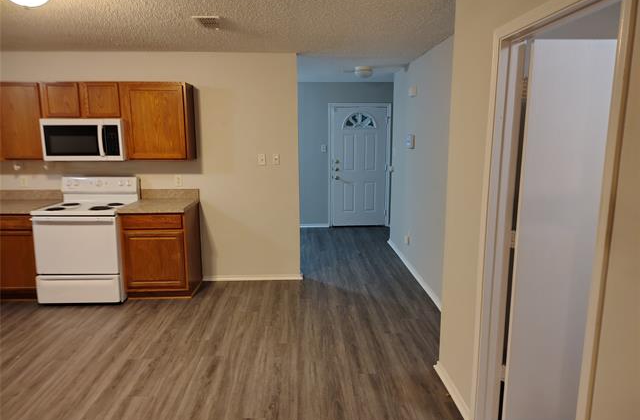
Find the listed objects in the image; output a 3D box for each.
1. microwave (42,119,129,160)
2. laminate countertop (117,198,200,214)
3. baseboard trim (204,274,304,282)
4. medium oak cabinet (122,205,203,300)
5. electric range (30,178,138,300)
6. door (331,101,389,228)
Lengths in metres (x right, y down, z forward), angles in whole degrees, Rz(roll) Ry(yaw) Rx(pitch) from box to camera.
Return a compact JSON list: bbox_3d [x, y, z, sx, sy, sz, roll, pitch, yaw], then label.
[{"bbox_3d":[-2.297,-0.705,4.467,0.757,0.400,0.400,0,10,-2],"label":"microwave"},{"bbox_3d":[-1.599,-0.029,4.497,0.629,0.040,0.639,0,10,-2],"label":"laminate countertop"},{"bbox_3d":[-0.750,0.757,4.979,1.108,0.073,0.023,0,10,-2],"label":"baseboard trim"},{"bbox_3d":[-1.602,0.421,4.583,0.617,0.876,0.624,0,10,-2],"label":"medium oak cabinet"},{"bbox_3d":[-2.296,0.287,4.480,0.762,1.178,0.705,0,10,-2],"label":"electric range"},{"bbox_3d":[0.683,-0.747,7.649,1.053,2.113,0.120,0,10,-2],"label":"door"}]

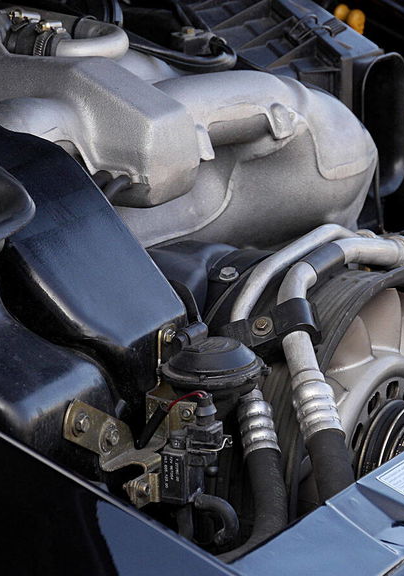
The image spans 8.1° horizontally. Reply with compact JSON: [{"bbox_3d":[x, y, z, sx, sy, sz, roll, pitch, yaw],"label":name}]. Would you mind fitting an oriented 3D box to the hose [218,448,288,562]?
[{"bbox_3d":[0.035,0.141,1.837,0.029,0.075,0.070,12,24,27],"label":"hose"}]

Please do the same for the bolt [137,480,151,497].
[{"bbox_3d":[-0.038,0.130,1.845,0.009,0.011,0.011,12,24,30],"label":"bolt"}]

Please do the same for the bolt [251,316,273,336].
[{"bbox_3d":[0.040,0.025,1.880,0.015,0.009,0.015,19,63,24],"label":"bolt"}]

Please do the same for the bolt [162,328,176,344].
[{"bbox_3d":[-0.021,0.031,1.825,0.009,0.011,0.011,14,25,34],"label":"bolt"}]

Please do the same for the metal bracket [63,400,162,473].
[{"bbox_3d":[-0.058,0.096,1.830,0.042,0.048,0.070,12,24,27],"label":"metal bracket"}]

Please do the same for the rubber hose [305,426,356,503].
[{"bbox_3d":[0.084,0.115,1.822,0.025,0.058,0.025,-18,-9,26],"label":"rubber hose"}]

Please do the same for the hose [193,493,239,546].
[{"bbox_3d":[0.009,0.150,1.835,0.031,0.034,0.016,12,24,27],"label":"hose"}]

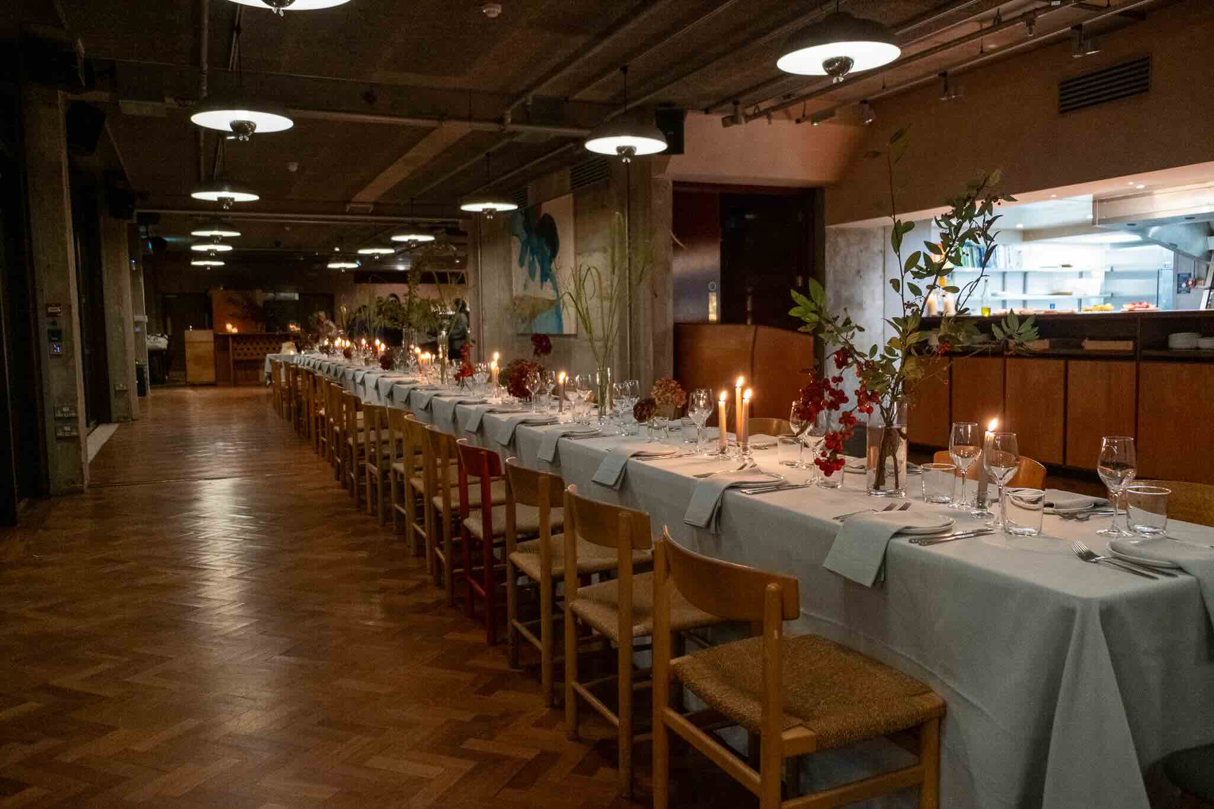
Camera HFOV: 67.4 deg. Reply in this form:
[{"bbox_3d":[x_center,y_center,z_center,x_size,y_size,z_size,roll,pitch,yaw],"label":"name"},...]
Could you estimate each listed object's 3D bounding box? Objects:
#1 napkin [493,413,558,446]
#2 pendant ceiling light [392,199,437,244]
[{"bbox_3d":[-0.398,0.120,4.437,0.260,0.130,0.175,-3,6,-24],"label":"napkin"},{"bbox_3d":[-3.201,-3.016,15.000,0.688,0.725,0.688,-3,5,-25],"label":"pendant ceiling light"}]

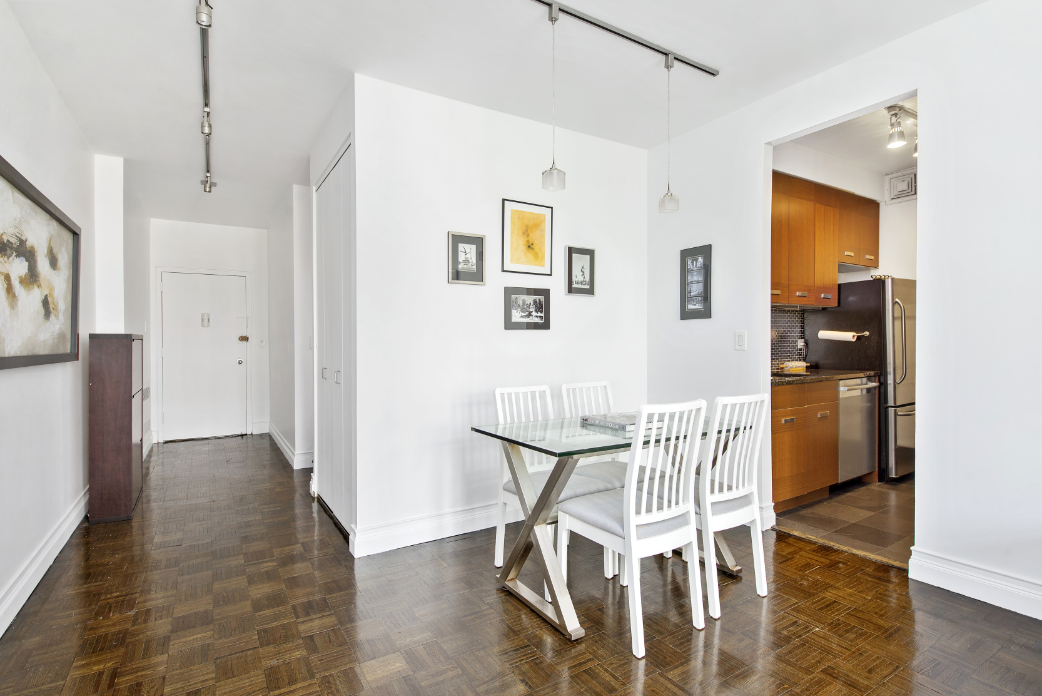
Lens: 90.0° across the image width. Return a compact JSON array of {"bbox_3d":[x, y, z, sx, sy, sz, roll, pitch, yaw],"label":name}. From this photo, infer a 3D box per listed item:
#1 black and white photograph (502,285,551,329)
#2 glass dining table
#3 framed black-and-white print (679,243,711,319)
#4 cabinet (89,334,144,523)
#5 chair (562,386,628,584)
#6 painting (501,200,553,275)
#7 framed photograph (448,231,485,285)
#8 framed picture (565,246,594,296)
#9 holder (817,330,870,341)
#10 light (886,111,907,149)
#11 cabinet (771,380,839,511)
[{"bbox_3d":[0.047,-0.259,3.488,0.348,0.277,0.020,0,0,-32],"label":"black and white photograph"},{"bbox_3d":[0.460,0.767,2.568,1.202,0.759,0.734,0,0,-32],"label":"glass dining table"},{"bbox_3d":[1.240,-0.457,3.696,0.020,0.505,0.253,0,0,-32],"label":"framed black-and-white print"},{"bbox_3d":[-2.961,0.526,3.836,0.244,1.247,0.899,0,0,-32],"label":"cabinet"},{"bbox_3d":[0.532,0.669,2.929,0.430,0.950,0.510,0,0,-32],"label":"chair"},{"bbox_3d":[0.048,-0.727,3.485,0.382,0.470,0.025,0,0,-32],"label":"painting"},{"bbox_3d":[-0.336,-0.552,3.251,0.245,0.314,0.022,0,0,-32],"label":"framed photograph"},{"bbox_3d":[0.426,-0.542,3.720,0.254,0.344,0.020,0,0,-32],"label":"framed picture"},{"bbox_3d":[2.743,-0.107,4.434,0.146,0.088,0.363,0,0,-32],"label":"holder"},{"bbox_3d":[2.454,-1.428,3.402,0.132,0.241,0.132,0,0,-32],"label":"light"},{"bbox_3d":[1.860,0.692,3.942,0.853,0.886,0.618,0,0,-32],"label":"cabinet"}]

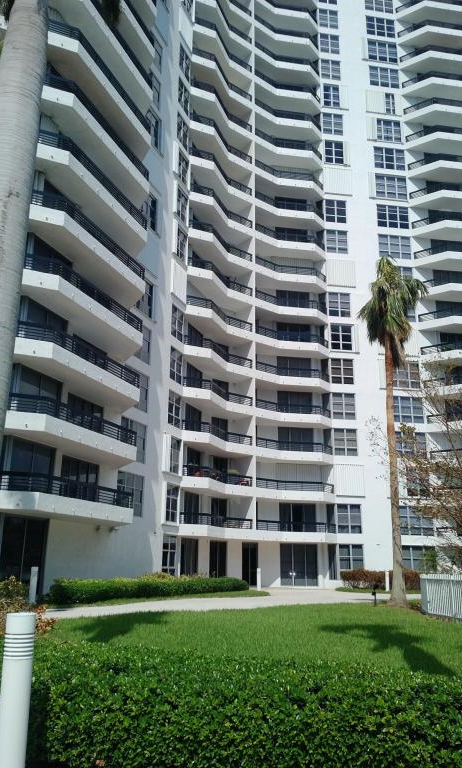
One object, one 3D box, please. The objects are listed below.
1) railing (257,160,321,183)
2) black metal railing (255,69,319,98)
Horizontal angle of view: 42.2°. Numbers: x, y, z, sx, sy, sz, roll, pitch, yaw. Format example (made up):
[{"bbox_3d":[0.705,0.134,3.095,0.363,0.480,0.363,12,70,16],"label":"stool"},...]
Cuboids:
[{"bbox_3d":[4.749,-16.554,47.353,6.521,0.598,0.755,8,-17,-23],"label":"railing"},{"bbox_3d":[5.054,-25.674,51.732,6.731,0.620,1.073,9,-18,-28],"label":"black metal railing"}]

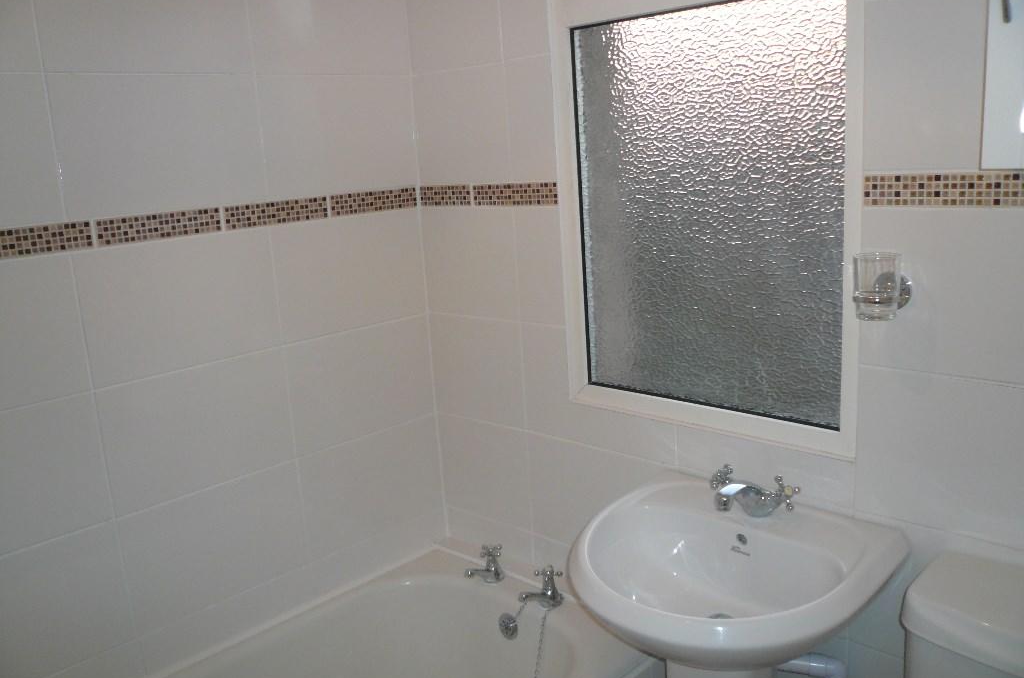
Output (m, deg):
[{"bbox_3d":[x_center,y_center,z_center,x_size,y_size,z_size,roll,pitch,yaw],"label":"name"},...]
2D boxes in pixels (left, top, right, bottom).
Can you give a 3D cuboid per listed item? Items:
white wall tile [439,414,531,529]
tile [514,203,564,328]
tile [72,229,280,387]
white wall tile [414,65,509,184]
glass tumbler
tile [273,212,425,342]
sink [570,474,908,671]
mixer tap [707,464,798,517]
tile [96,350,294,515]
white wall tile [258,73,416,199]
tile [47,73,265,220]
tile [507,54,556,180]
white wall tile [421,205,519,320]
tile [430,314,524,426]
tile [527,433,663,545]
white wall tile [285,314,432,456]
[{"bbox_3d":[-0.065,0.315,2.001,0.302,0.250,0.009,8,17,43],"label":"white wall tile"},{"bbox_3d":[0.061,-0.150,1.747,0.130,0.250,0.009,8,17,43],"label":"tile"},{"bbox_3d":[-0.624,-0.070,1.577,0.009,0.250,0.400,8,17,43],"label":"tile"},{"bbox_3d":[-0.114,-0.469,1.843,0.298,0.250,0.009,8,17,42],"label":"white wall tile"},{"bbox_3d":[0.534,-0.075,1.199,0.068,0.094,0.068,8,17,43],"label":"glass tumbler"},{"bbox_3d":[-0.350,-0.148,1.857,0.009,0.250,0.400,8,17,43],"label":"tile"},{"bbox_3d":[0.322,0.413,1.329,0.490,0.180,0.440,8,17,43],"label":"sink"},{"bbox_3d":[0.391,0.269,1.404,0.165,0.076,0.150,8,17,42],"label":"mixer tap"},{"bbox_3d":[-0.611,0.173,1.640,0.009,0.250,0.400,9,17,43],"label":"tile"},{"bbox_3d":[-0.369,-0.441,1.793,0.009,0.250,0.400,8,17,43],"label":"white wall tile"},{"bbox_3d":[-0.639,-0.361,1.523,0.009,0.250,0.400,9,17,43],"label":"tile"},{"bbox_3d":[0.039,-0.447,1.702,0.116,0.250,0.009,8,17,42],"label":"tile"},{"bbox_3d":[-0.097,-0.175,1.909,0.298,0.250,0.009,8,17,42],"label":"white wall tile"},{"bbox_3d":[-0.081,0.071,1.948,0.302,0.250,0.009,8,17,43],"label":"tile"},{"bbox_3d":[0.188,0.351,1.764,0.400,0.250,0.009,8,17,43],"label":"tile"},{"bbox_3d":[-0.338,0.096,1.921,0.009,0.250,0.400,9,17,43],"label":"white wall tile"}]

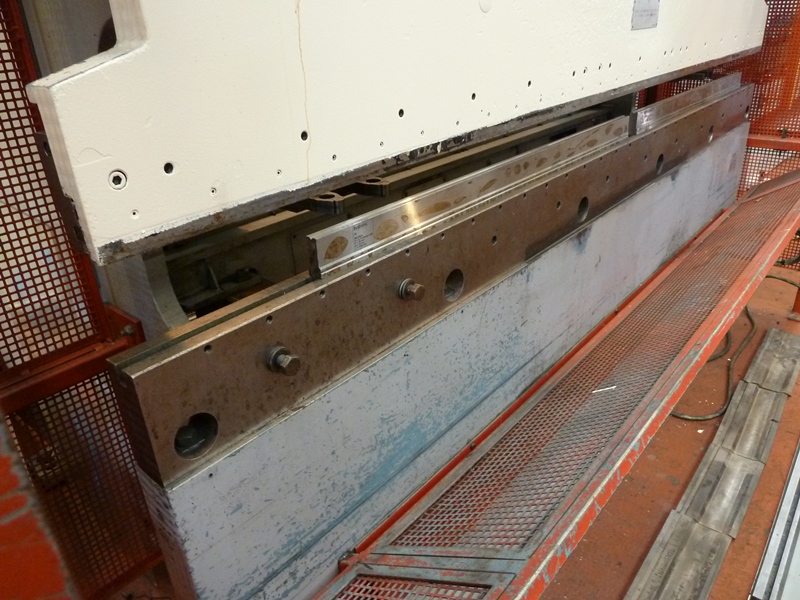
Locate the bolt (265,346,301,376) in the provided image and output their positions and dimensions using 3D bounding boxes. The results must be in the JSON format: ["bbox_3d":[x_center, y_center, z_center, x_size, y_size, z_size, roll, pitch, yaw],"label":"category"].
[{"bbox_3d":[-0.172,0.095,0.874,0.035,0.040,0.039,15,32,39],"label":"bolt"}]

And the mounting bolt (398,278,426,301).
[{"bbox_3d":[0.026,-0.017,1.075,0.035,0.040,0.039,15,32,39],"label":"mounting bolt"}]

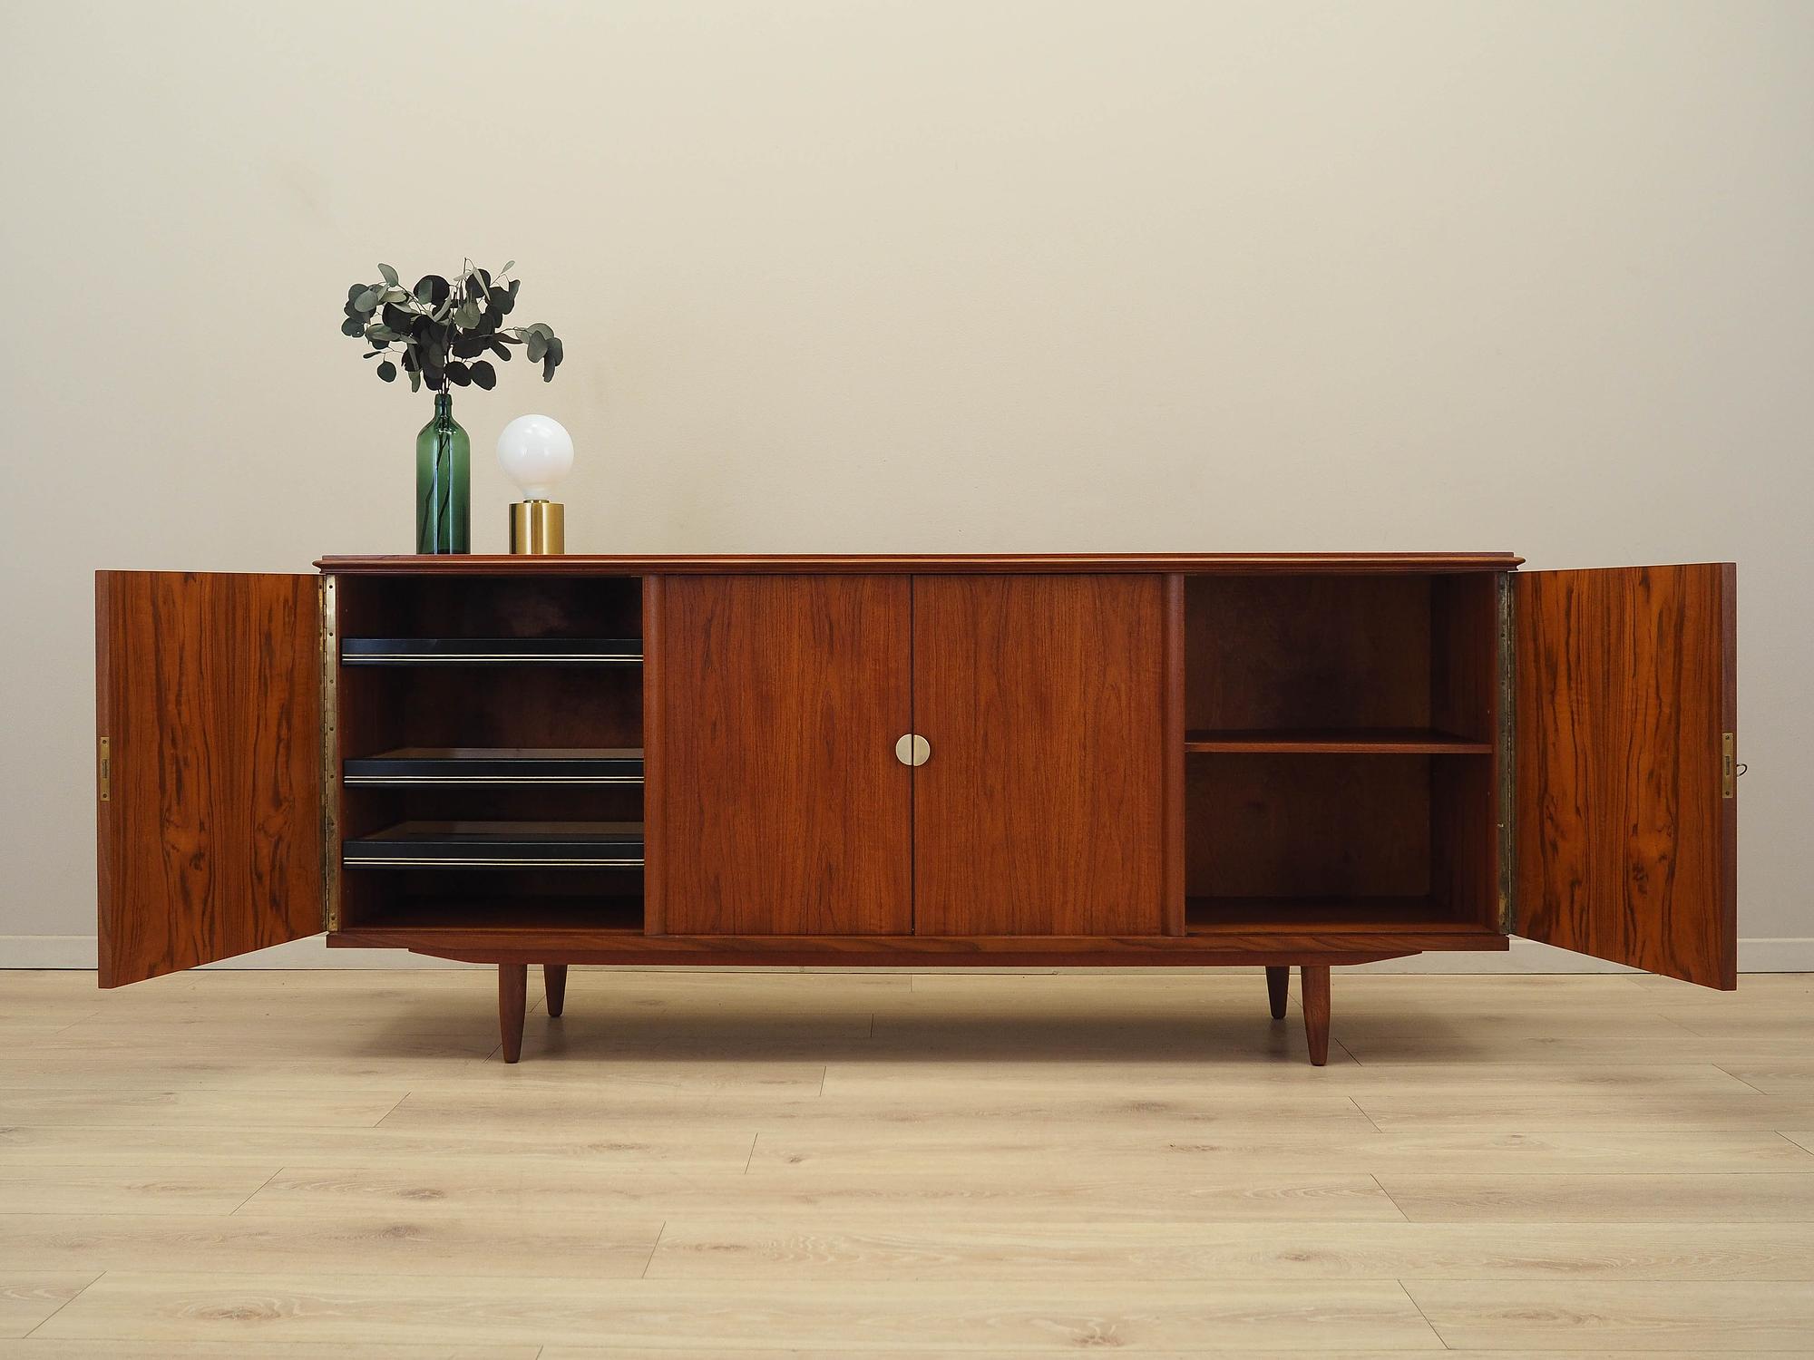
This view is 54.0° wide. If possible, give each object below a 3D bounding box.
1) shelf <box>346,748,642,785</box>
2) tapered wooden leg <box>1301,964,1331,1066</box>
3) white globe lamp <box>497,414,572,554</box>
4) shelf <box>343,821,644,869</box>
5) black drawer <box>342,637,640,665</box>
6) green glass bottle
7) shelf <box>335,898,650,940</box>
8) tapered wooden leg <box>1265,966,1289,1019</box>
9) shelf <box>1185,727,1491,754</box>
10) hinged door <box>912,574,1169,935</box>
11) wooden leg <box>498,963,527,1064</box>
[{"bbox_3d":[-0.642,0.142,2.963,0.477,0.041,0.330,0,2,1],"label":"shelf"},{"bbox_3d":[0.646,0.529,2.814,0.045,0.163,0.045,0,2,1],"label":"tapered wooden leg"},{"bbox_3d":[-0.634,-0.329,3.042,0.129,0.246,0.129,0,2,1],"label":"white globe lamp"},{"bbox_3d":[-0.642,0.271,2.968,0.479,0.043,0.330,0,2,1],"label":"shelf"},{"bbox_3d":[-0.641,-0.050,2.957,0.475,0.039,0.330,0,2,1],"label":"black drawer"},{"bbox_3d":[-0.763,-0.335,2.945,0.088,0.273,0.088,0,2,1],"label":"green glass bottle"},{"bbox_3d":[-0.665,0.408,3.072,0.501,0.018,0.378,0,2,1],"label":"shelf"},{"bbox_3d":[0.675,0.533,3.239,0.047,0.165,0.047,0,2,1],"label":"tapered wooden leg"},{"bbox_3d":[0.697,0.105,3.045,0.493,0.016,0.358,0,2,1],"label":"shelf"},{"bbox_3d":[0.213,0.120,2.864,0.407,0.578,0.022,0,2,1],"label":"hinged door"},{"bbox_3d":[-0.648,0.546,2.930,0.047,0.165,0.047,0,2,1],"label":"wooden leg"}]

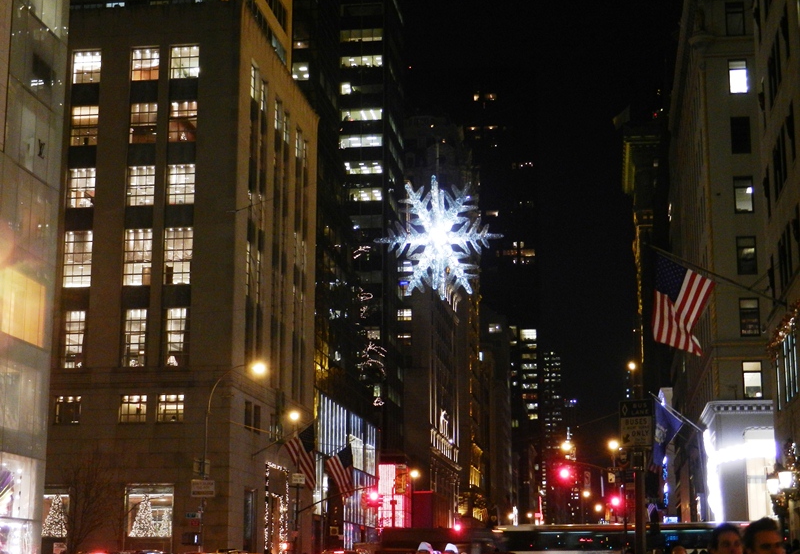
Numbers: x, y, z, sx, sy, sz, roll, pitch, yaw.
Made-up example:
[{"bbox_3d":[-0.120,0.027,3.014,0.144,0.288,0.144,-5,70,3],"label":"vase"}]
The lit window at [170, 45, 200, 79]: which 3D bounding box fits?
[{"bbox_3d":[-14.848,-14.813,95.759,2.075,2.479,0.250,-2,-12,8],"label":"lit window"}]

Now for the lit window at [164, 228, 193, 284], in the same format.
[{"bbox_3d":[-14.885,-1.409,93.033,1.926,3.878,0.250,-2,-12,8],"label":"lit window"}]

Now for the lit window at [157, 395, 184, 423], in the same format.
[{"bbox_3d":[-15.143,8.680,91.646,1.840,1.870,0.300,-2,-12,8],"label":"lit window"}]

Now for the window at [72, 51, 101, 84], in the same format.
[{"bbox_3d":[-21.844,-14.641,96.785,2.012,2.395,0.250,-2,-12,8],"label":"window"}]

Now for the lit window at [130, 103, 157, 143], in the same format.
[{"bbox_3d":[-17.791,-10.657,96.132,1.970,2.960,0.300,-2,-12,8],"label":"lit window"}]

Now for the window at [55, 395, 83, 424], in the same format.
[{"bbox_3d":[-22.171,8.848,92.689,1.840,1.940,0.300,-2,-12,8],"label":"window"}]

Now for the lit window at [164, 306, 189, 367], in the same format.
[{"bbox_3d":[-14.799,4.004,91.917,1.545,4.013,0.250,-2,-12,8],"label":"lit window"}]

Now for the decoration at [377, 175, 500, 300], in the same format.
[{"bbox_3d":[2.094,-2.094,75.360,7.000,6.200,6.800,-2,-12,8],"label":"decoration"}]

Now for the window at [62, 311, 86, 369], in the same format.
[{"bbox_3d":[-21.788,4.239,92.930,1.559,3.901,0.250,-2,-12,8],"label":"window"}]

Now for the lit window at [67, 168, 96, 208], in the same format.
[{"bbox_3d":[-21.825,-6.125,95.048,2.026,2.862,0.250,-2,-12,8],"label":"lit window"}]

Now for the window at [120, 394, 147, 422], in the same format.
[{"bbox_3d":[-17.544,8.657,91.386,1.783,1.829,0.250,-2,-12,8],"label":"window"}]

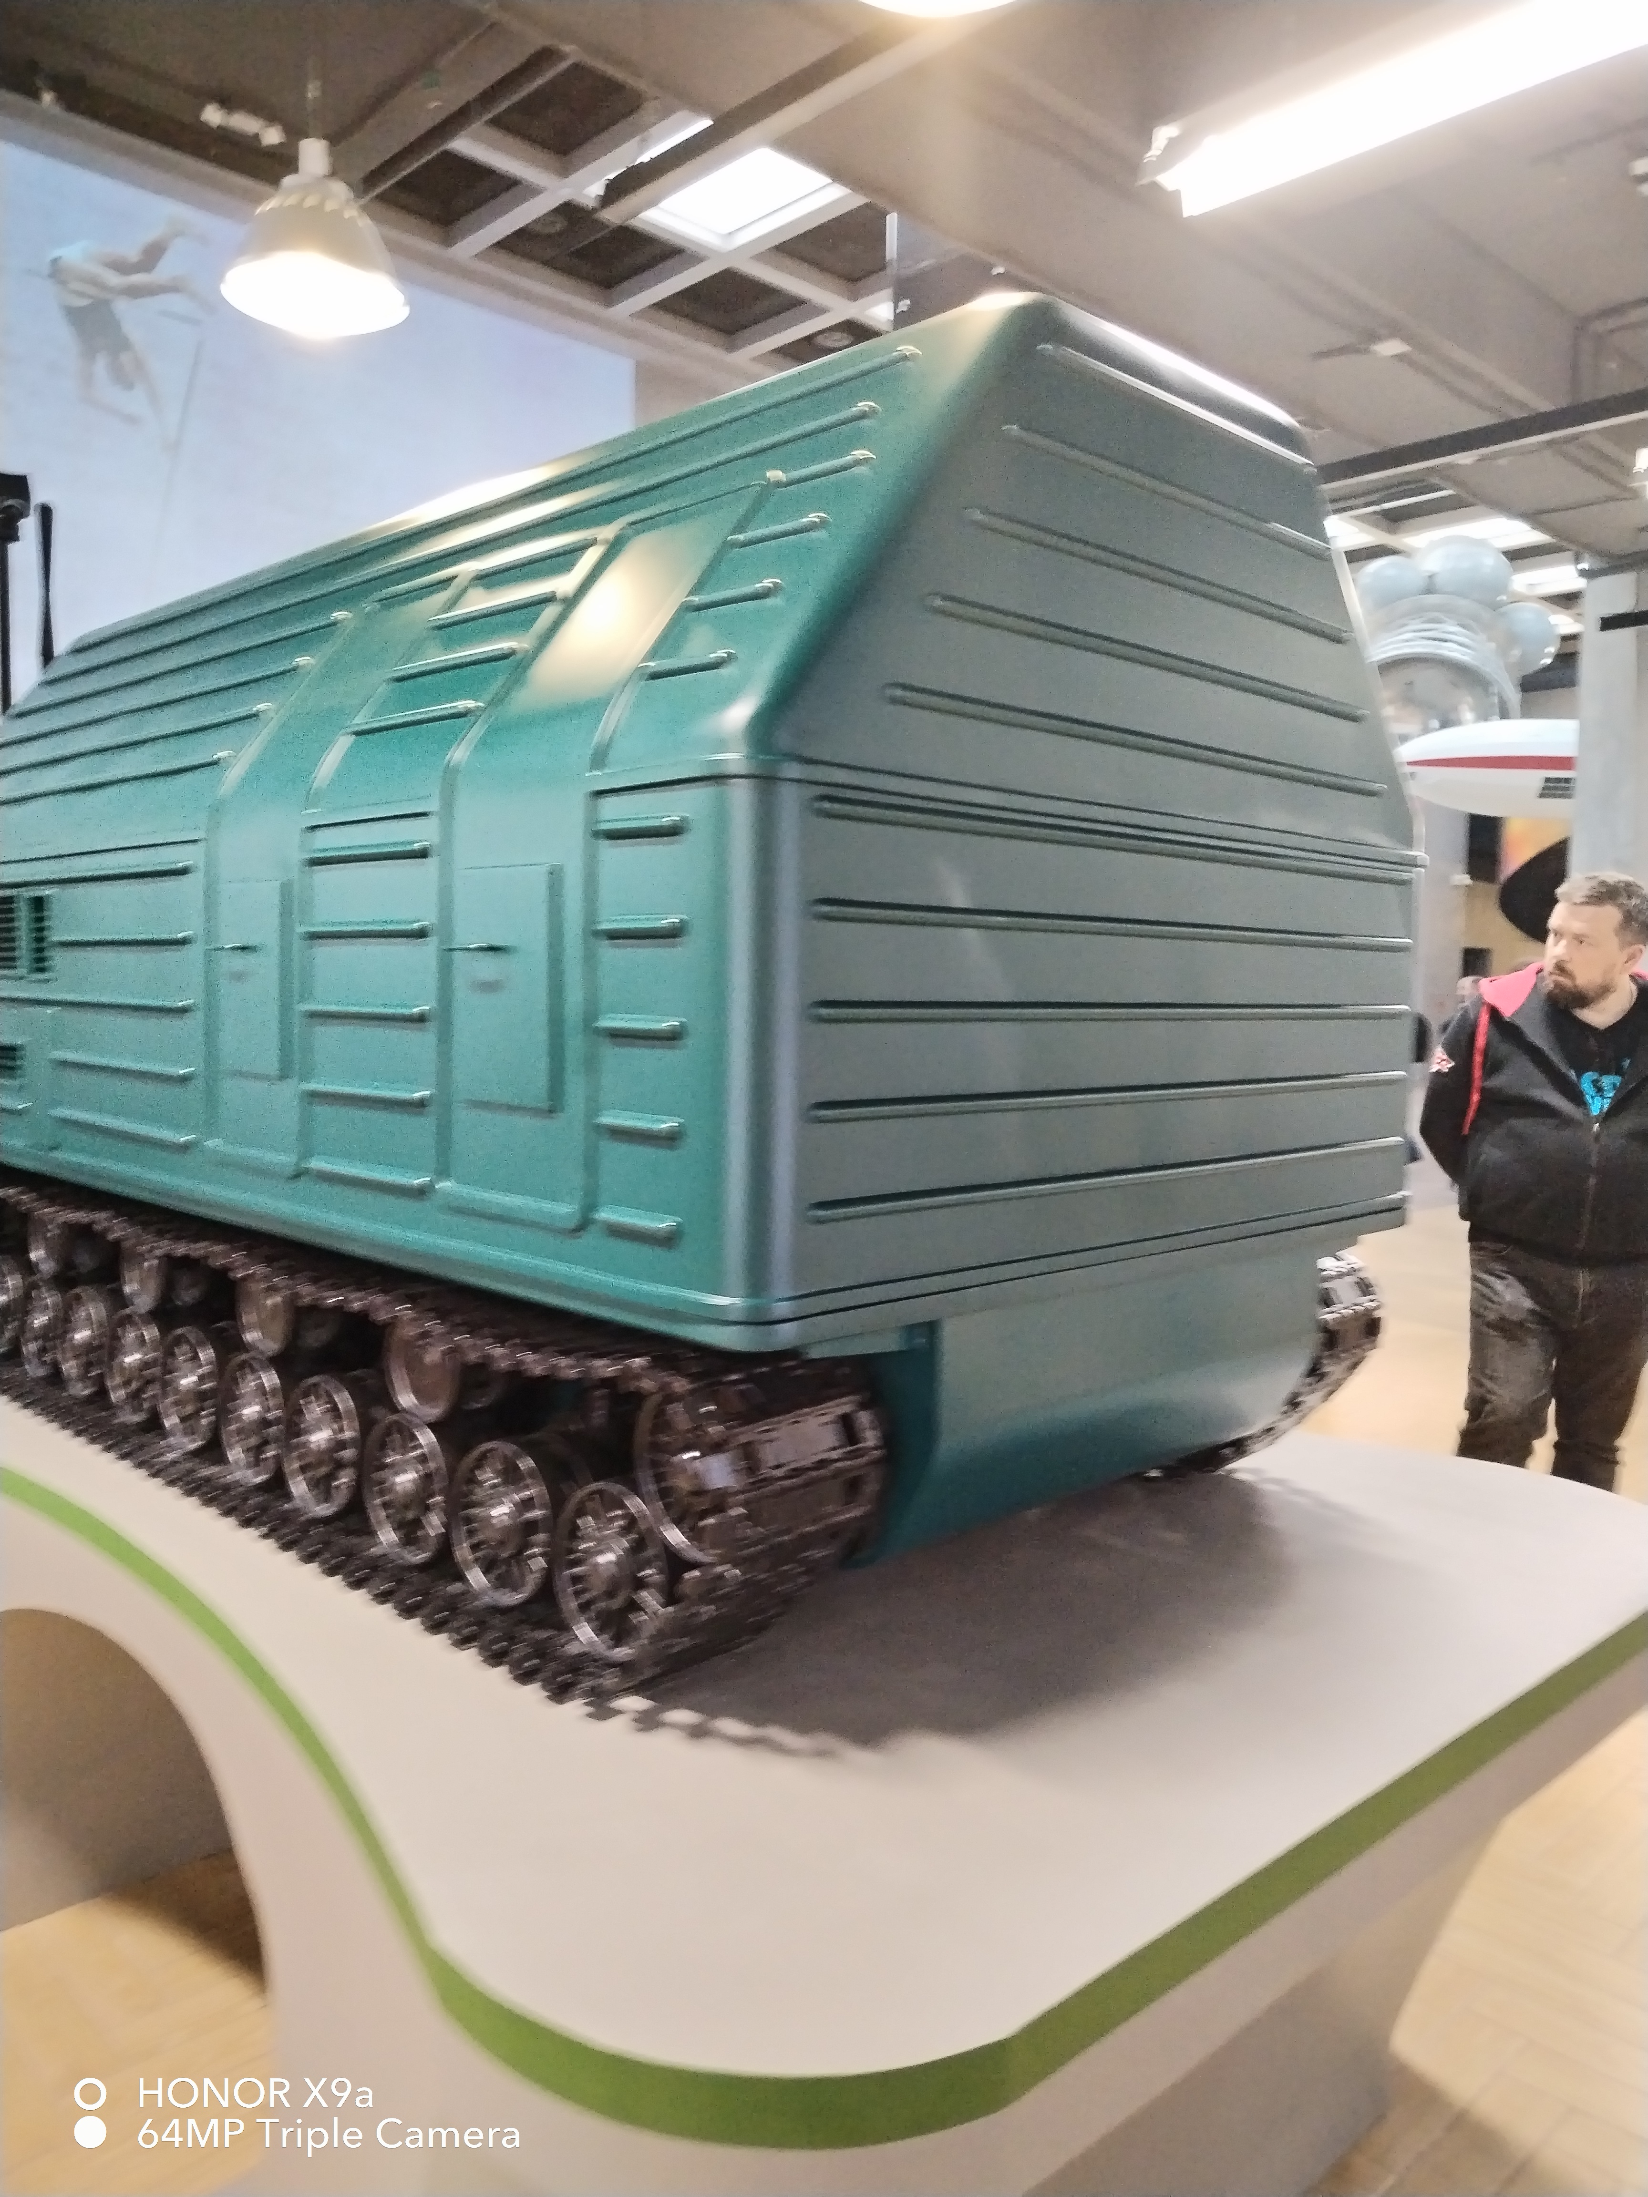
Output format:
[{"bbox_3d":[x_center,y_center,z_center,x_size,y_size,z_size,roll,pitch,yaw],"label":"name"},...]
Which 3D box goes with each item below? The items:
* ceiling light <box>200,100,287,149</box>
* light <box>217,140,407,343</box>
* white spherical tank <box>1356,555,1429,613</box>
[{"bbox_3d":[-1.656,-2.776,4.704,0.090,0.080,0.250,5,6,44],"label":"ceiling light"},{"bbox_3d":[-1.279,-2.209,4.160,0.450,0.396,0.450,1,4,0],"label":"light"},{"bbox_3d":[3.025,-2.719,8.800,0.360,0.360,0.360,-3,5,-44],"label":"white spherical tank"}]

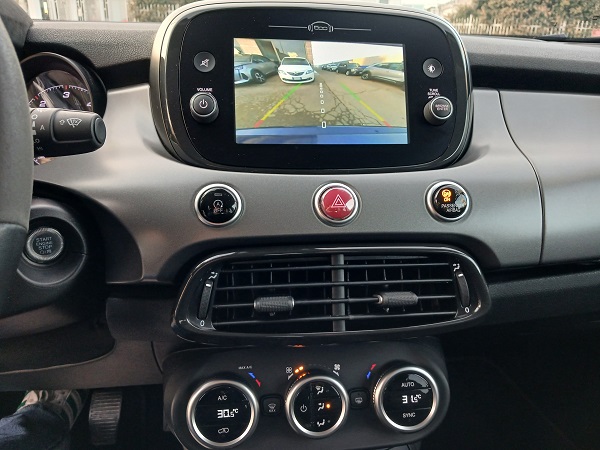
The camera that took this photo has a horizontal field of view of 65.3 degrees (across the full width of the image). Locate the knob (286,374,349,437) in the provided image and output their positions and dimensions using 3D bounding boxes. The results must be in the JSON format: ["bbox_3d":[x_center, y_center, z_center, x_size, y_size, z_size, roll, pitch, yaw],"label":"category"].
[{"bbox_3d":[0.015,0.168,0.446,0.060,0.060,0.022,-1,6,-9],"label":"knob"}]

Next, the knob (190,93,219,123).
[{"bbox_3d":[-0.079,-0.098,0.388,0.024,0.024,0.015,-1,-3,-9],"label":"knob"}]

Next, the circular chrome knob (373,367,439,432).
[{"bbox_3d":[0.101,0.166,0.459,0.065,0.065,0.022,-1,6,-9],"label":"circular chrome knob"}]

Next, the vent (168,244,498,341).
[{"bbox_3d":[0.027,0.055,0.384,0.252,0.072,0.040,-1,-1,-9],"label":"vent"}]

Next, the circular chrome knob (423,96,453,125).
[{"bbox_3d":[0.126,-0.102,0.419,0.024,0.024,0.015,-1,-3,-9],"label":"circular chrome knob"}]

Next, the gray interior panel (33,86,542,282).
[{"bbox_3d":[-0.005,-0.038,0.402,0.403,0.173,0.088,-1,-3,-9],"label":"gray interior panel"}]

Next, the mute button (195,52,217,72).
[{"bbox_3d":[-0.081,-0.138,0.397,0.018,0.018,0.005,-1,-3,-9],"label":"mute button"}]

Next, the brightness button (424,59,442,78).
[{"bbox_3d":[0.121,-0.143,0.427,0.018,0.018,0.005,-1,-3,-9],"label":"brightness button"}]

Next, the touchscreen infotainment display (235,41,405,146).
[{"bbox_3d":[0.019,-0.116,0.415,0.154,0.093,0.010,-1,-3,-9],"label":"touchscreen infotainment display"}]

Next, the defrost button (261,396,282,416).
[{"bbox_3d":[-0.027,0.174,0.449,0.018,0.020,0.006,-1,6,-9],"label":"defrost button"}]

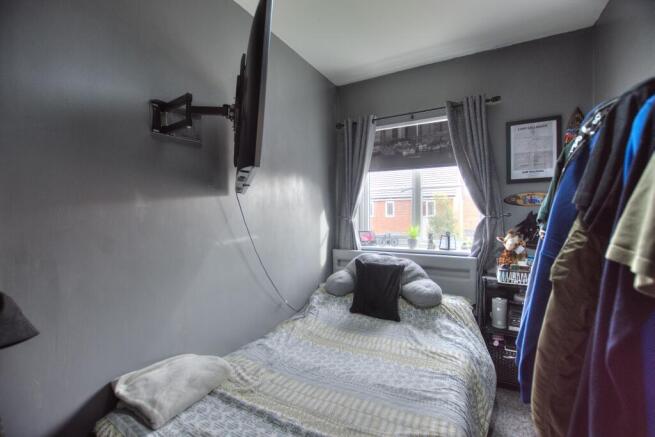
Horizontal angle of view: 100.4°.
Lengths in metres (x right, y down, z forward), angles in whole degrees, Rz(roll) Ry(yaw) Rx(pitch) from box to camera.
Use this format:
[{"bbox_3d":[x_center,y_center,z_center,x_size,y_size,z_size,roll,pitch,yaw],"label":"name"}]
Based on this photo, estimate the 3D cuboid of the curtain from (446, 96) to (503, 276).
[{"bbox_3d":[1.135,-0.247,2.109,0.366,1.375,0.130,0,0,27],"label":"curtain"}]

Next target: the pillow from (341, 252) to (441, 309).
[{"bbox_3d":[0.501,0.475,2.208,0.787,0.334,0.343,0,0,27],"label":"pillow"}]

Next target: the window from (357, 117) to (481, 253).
[{"bbox_3d":[0.767,-0.285,2.459,1.090,1.130,0.130,0,0,27],"label":"window"}]

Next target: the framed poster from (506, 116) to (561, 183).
[{"bbox_3d":[1.506,-0.499,1.998,0.323,0.450,0.025,0,0,27],"label":"framed poster"}]

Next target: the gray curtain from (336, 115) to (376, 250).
[{"bbox_3d":[0.267,-0.267,2.561,0.400,1.335,0.130,0,0,27],"label":"gray curtain"}]

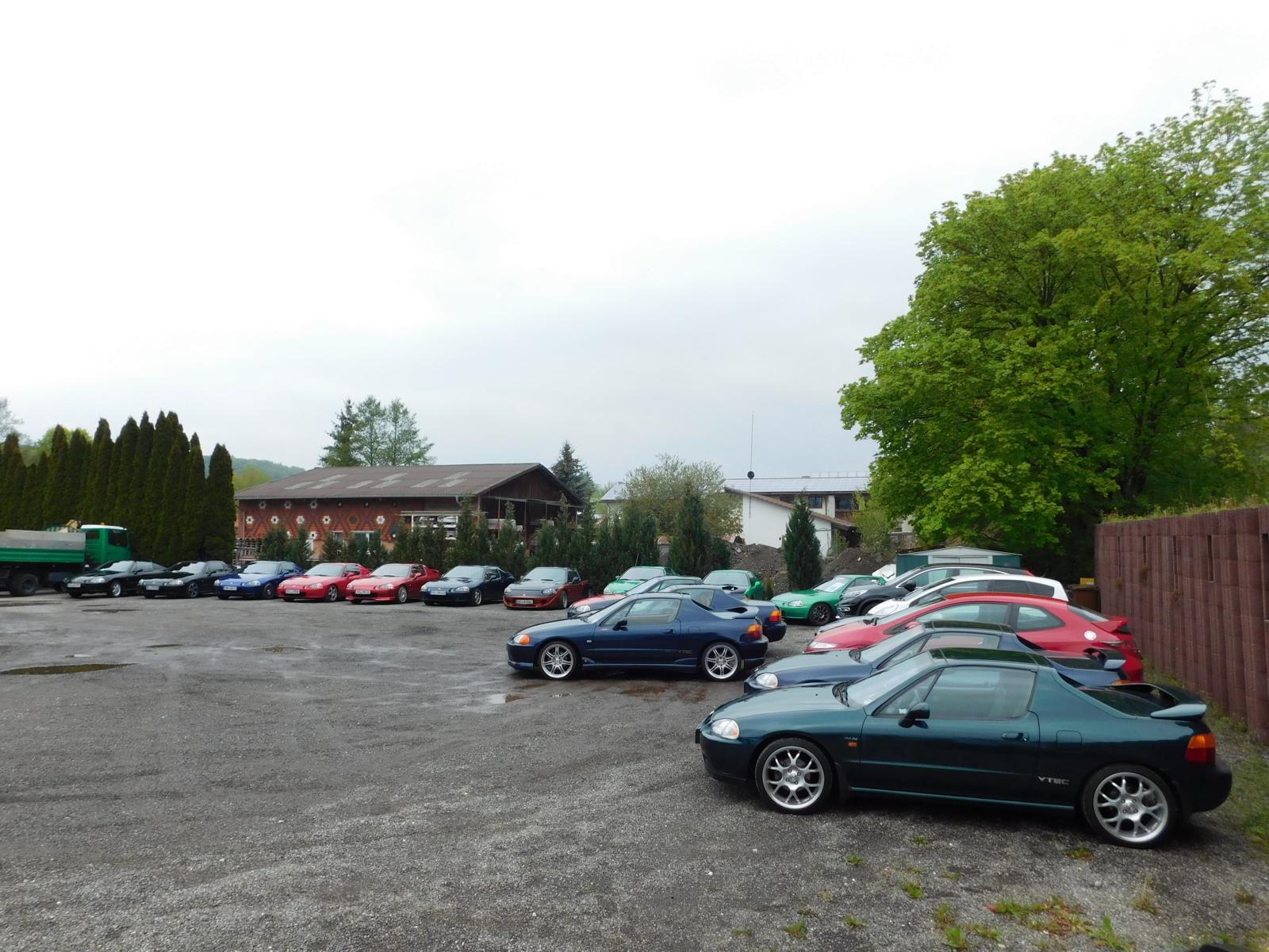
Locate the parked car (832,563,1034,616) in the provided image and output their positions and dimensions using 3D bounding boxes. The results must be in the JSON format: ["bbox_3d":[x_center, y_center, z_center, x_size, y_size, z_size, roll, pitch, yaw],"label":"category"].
[{"bbox_3d":[6.697,2.682,19.943,4.500,1.610,1.810,-1,-4,14],"label":"parked car"}]

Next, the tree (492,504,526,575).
[{"bbox_3d":[-4.434,2.641,32.505,1.190,3.280,1.190,0,-4,-8],"label":"tree"}]

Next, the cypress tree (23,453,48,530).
[{"bbox_3d":[-28.423,2.019,43.691,1.270,5.960,1.270,2,-4,-33],"label":"cypress tree"}]

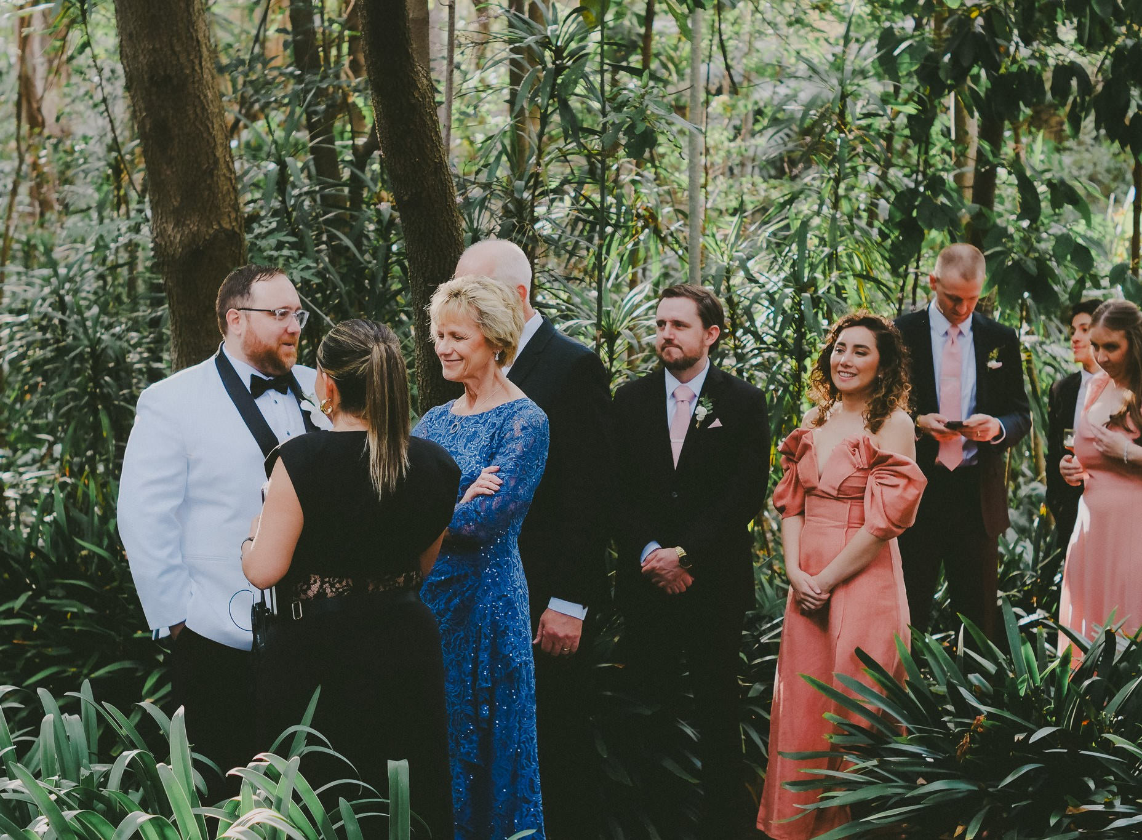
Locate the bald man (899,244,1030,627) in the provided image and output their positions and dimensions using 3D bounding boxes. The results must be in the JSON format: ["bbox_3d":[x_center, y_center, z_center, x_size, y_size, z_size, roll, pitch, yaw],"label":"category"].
[{"bbox_3d":[1.283,0.346,3.680,0.520,1.830,0.420,2,4,28],"label":"bald man"}]

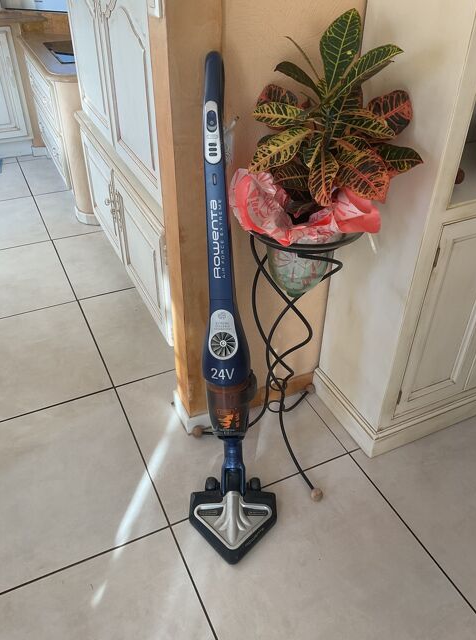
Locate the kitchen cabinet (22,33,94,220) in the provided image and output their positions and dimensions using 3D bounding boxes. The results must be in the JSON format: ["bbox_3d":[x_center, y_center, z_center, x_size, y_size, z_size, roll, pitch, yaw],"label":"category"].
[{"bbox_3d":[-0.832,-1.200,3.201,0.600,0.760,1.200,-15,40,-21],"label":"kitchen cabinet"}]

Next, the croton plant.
[{"bbox_3d":[0.184,-0.411,1.150,0.360,0.390,0.310,0,37,-1],"label":"croton plant"}]

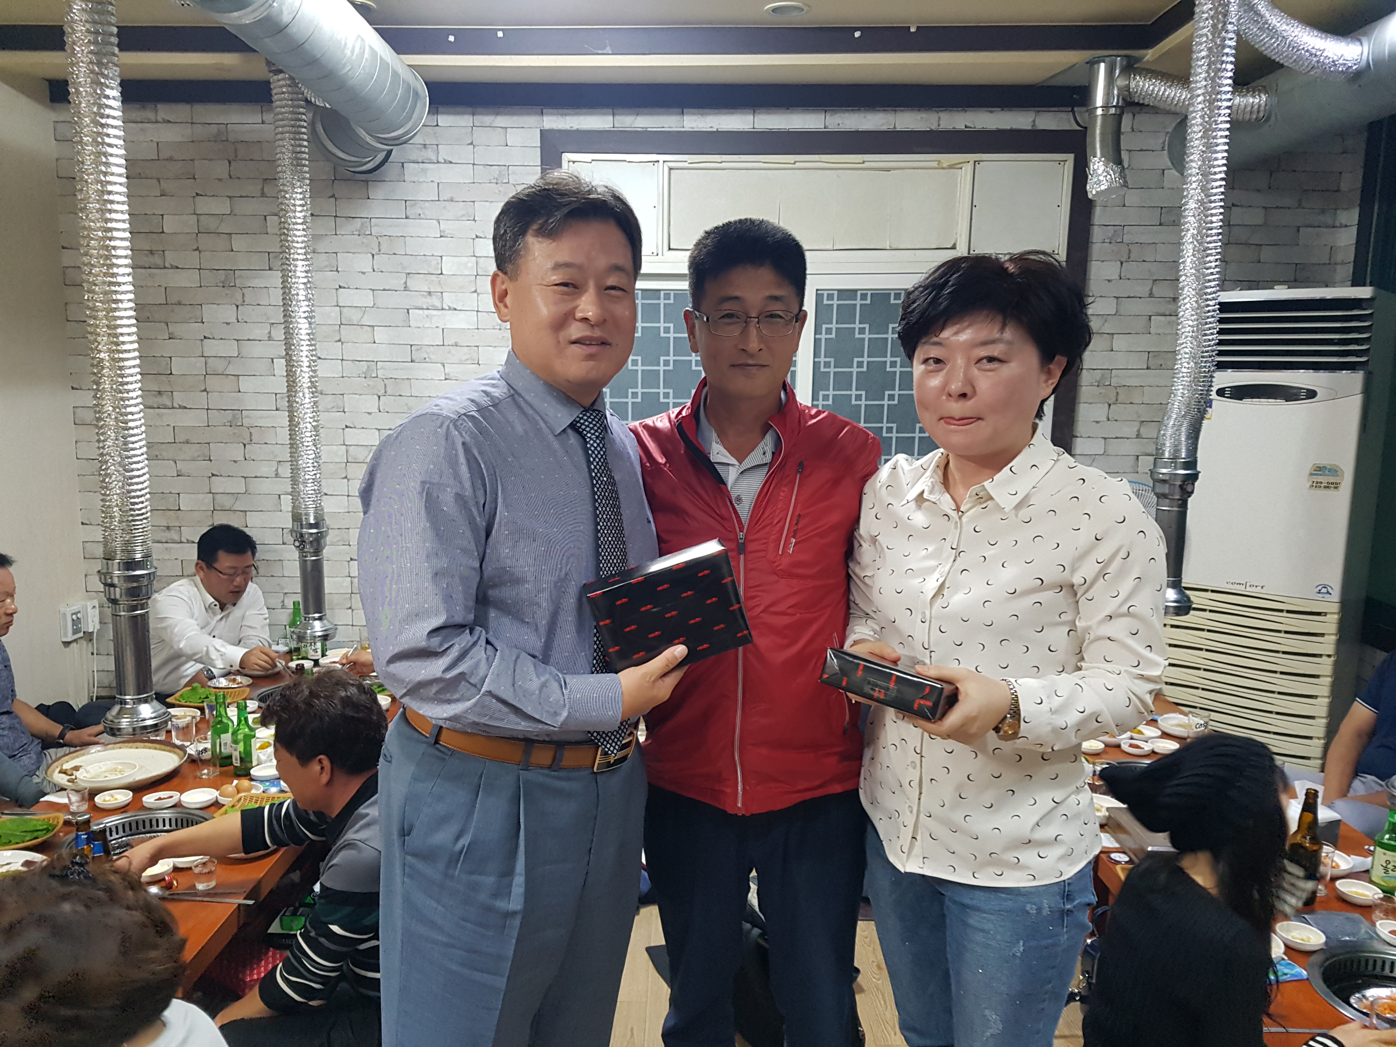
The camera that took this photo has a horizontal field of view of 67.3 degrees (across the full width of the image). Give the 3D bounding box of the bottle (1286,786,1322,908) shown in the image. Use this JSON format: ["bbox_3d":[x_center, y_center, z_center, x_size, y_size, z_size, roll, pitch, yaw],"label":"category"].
[{"bbox_3d":[1.344,0.716,2.320,0.070,0.262,0.070,5,10,27],"label":"bottle"}]

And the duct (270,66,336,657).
[{"bbox_3d":[-1.293,-0.505,3.406,0.165,1.862,0.165,1,9,-2],"label":"duct"}]

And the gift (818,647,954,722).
[{"bbox_3d":[0.213,0.160,1.052,0.118,0.034,0.160,16,1,32],"label":"gift"}]

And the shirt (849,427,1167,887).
[{"bbox_3d":[0.382,0.150,1.325,0.430,0.560,0.330,6,10,32],"label":"shirt"}]

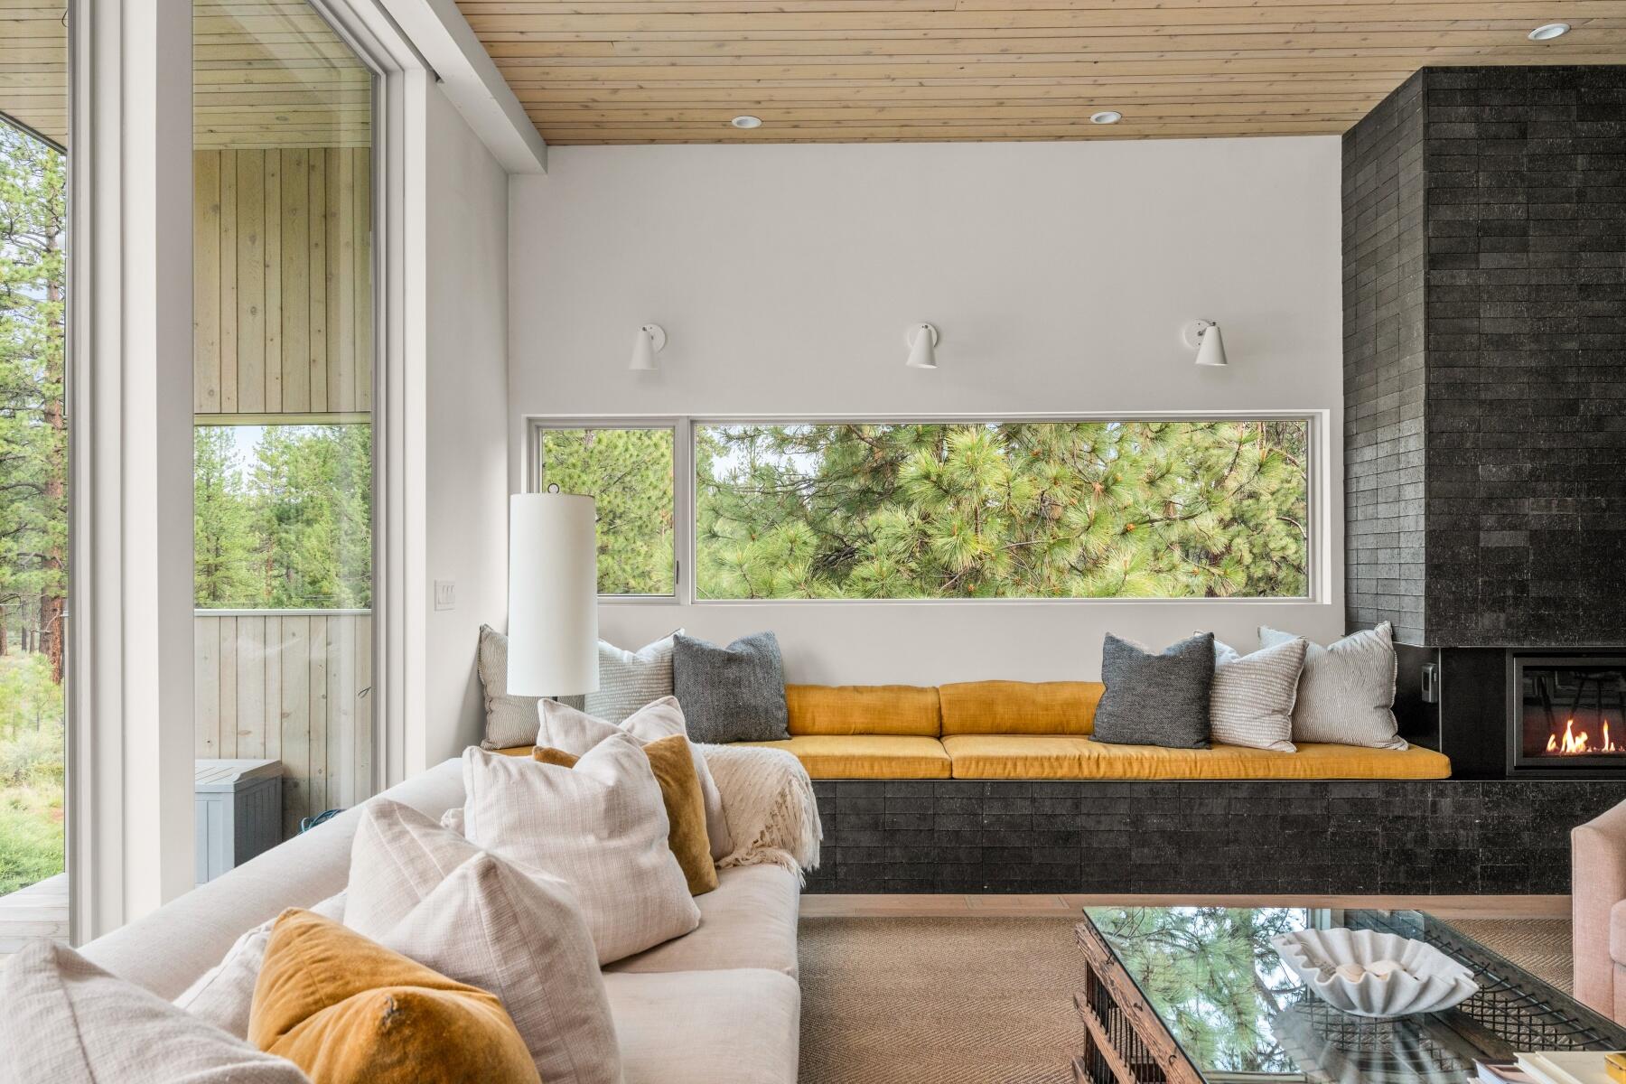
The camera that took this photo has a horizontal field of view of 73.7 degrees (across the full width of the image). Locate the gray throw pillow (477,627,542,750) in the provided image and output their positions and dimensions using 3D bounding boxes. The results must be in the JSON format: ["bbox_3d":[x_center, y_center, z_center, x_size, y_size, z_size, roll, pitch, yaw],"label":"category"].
[{"bbox_3d":[-1.145,0.597,4.630,0.530,0.530,0.180,0,-17,-31],"label":"gray throw pillow"}]

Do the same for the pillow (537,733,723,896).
[{"bbox_3d":[-0.480,0.730,2.830,0.460,0.460,0.170,0,-21,-36],"label":"pillow"}]

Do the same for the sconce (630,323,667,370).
[{"bbox_3d":[-0.758,-0.893,4.960,0.148,0.250,0.235,0,0,1],"label":"sconce"}]

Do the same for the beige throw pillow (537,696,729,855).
[{"bbox_3d":[-0.495,0.668,3.050,0.490,0.480,0.180,0,-23,-36],"label":"beige throw pillow"}]

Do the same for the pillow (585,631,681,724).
[{"bbox_3d":[-0.760,0.610,4.575,0.460,0.470,0.160,0,-17,-17],"label":"pillow"}]

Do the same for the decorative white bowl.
[{"bbox_3d":[1.163,0.902,2.250,0.370,0.105,0.285,0,0,43],"label":"decorative white bowl"}]

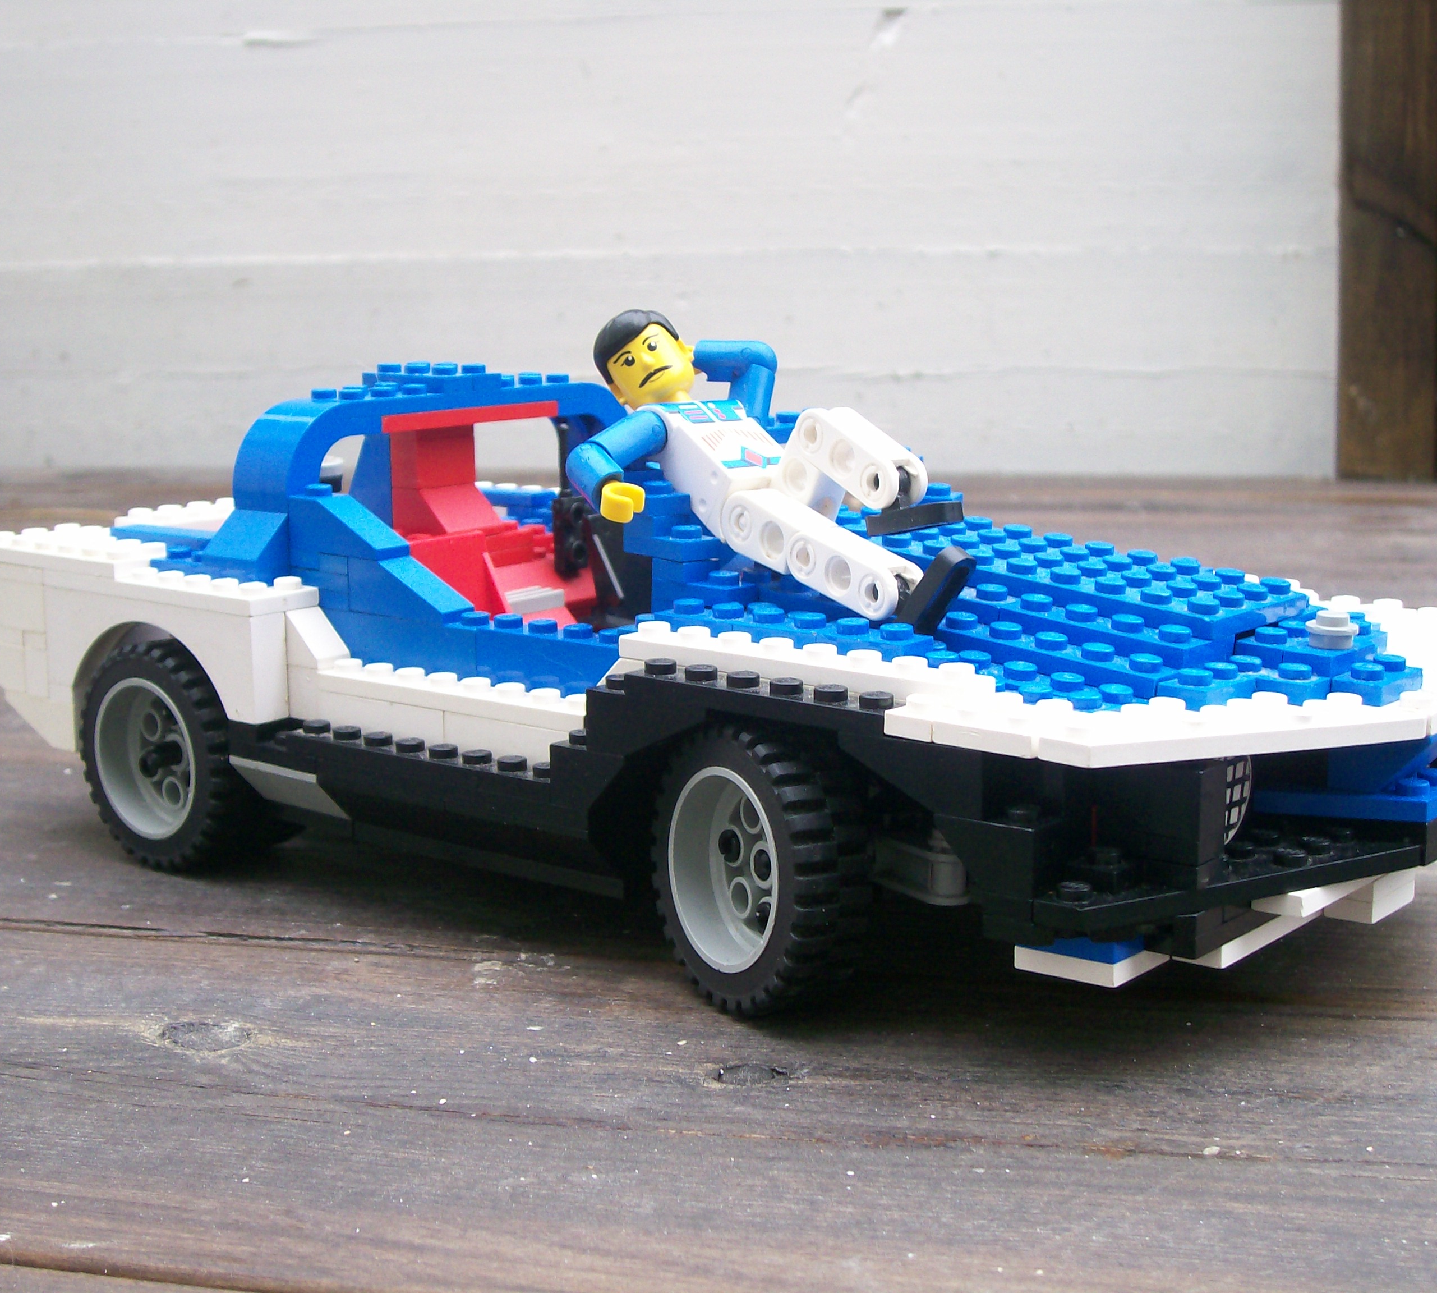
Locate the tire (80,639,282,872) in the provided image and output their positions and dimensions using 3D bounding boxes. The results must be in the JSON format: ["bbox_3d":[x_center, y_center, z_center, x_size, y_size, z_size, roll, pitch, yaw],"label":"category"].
[{"bbox_3d":[-0.104,0.020,0.426,0.043,0.043,0.014,7,12,39],"label":"tire"}]

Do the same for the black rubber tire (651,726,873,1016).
[{"bbox_3d":[0.006,0.033,0.340,0.014,0.043,0.043,-2,9,-32],"label":"black rubber tire"}]

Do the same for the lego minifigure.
[{"bbox_3d":[0.008,-0.029,0.372,0.041,0.036,0.088,-10,49,-40],"label":"lego minifigure"}]

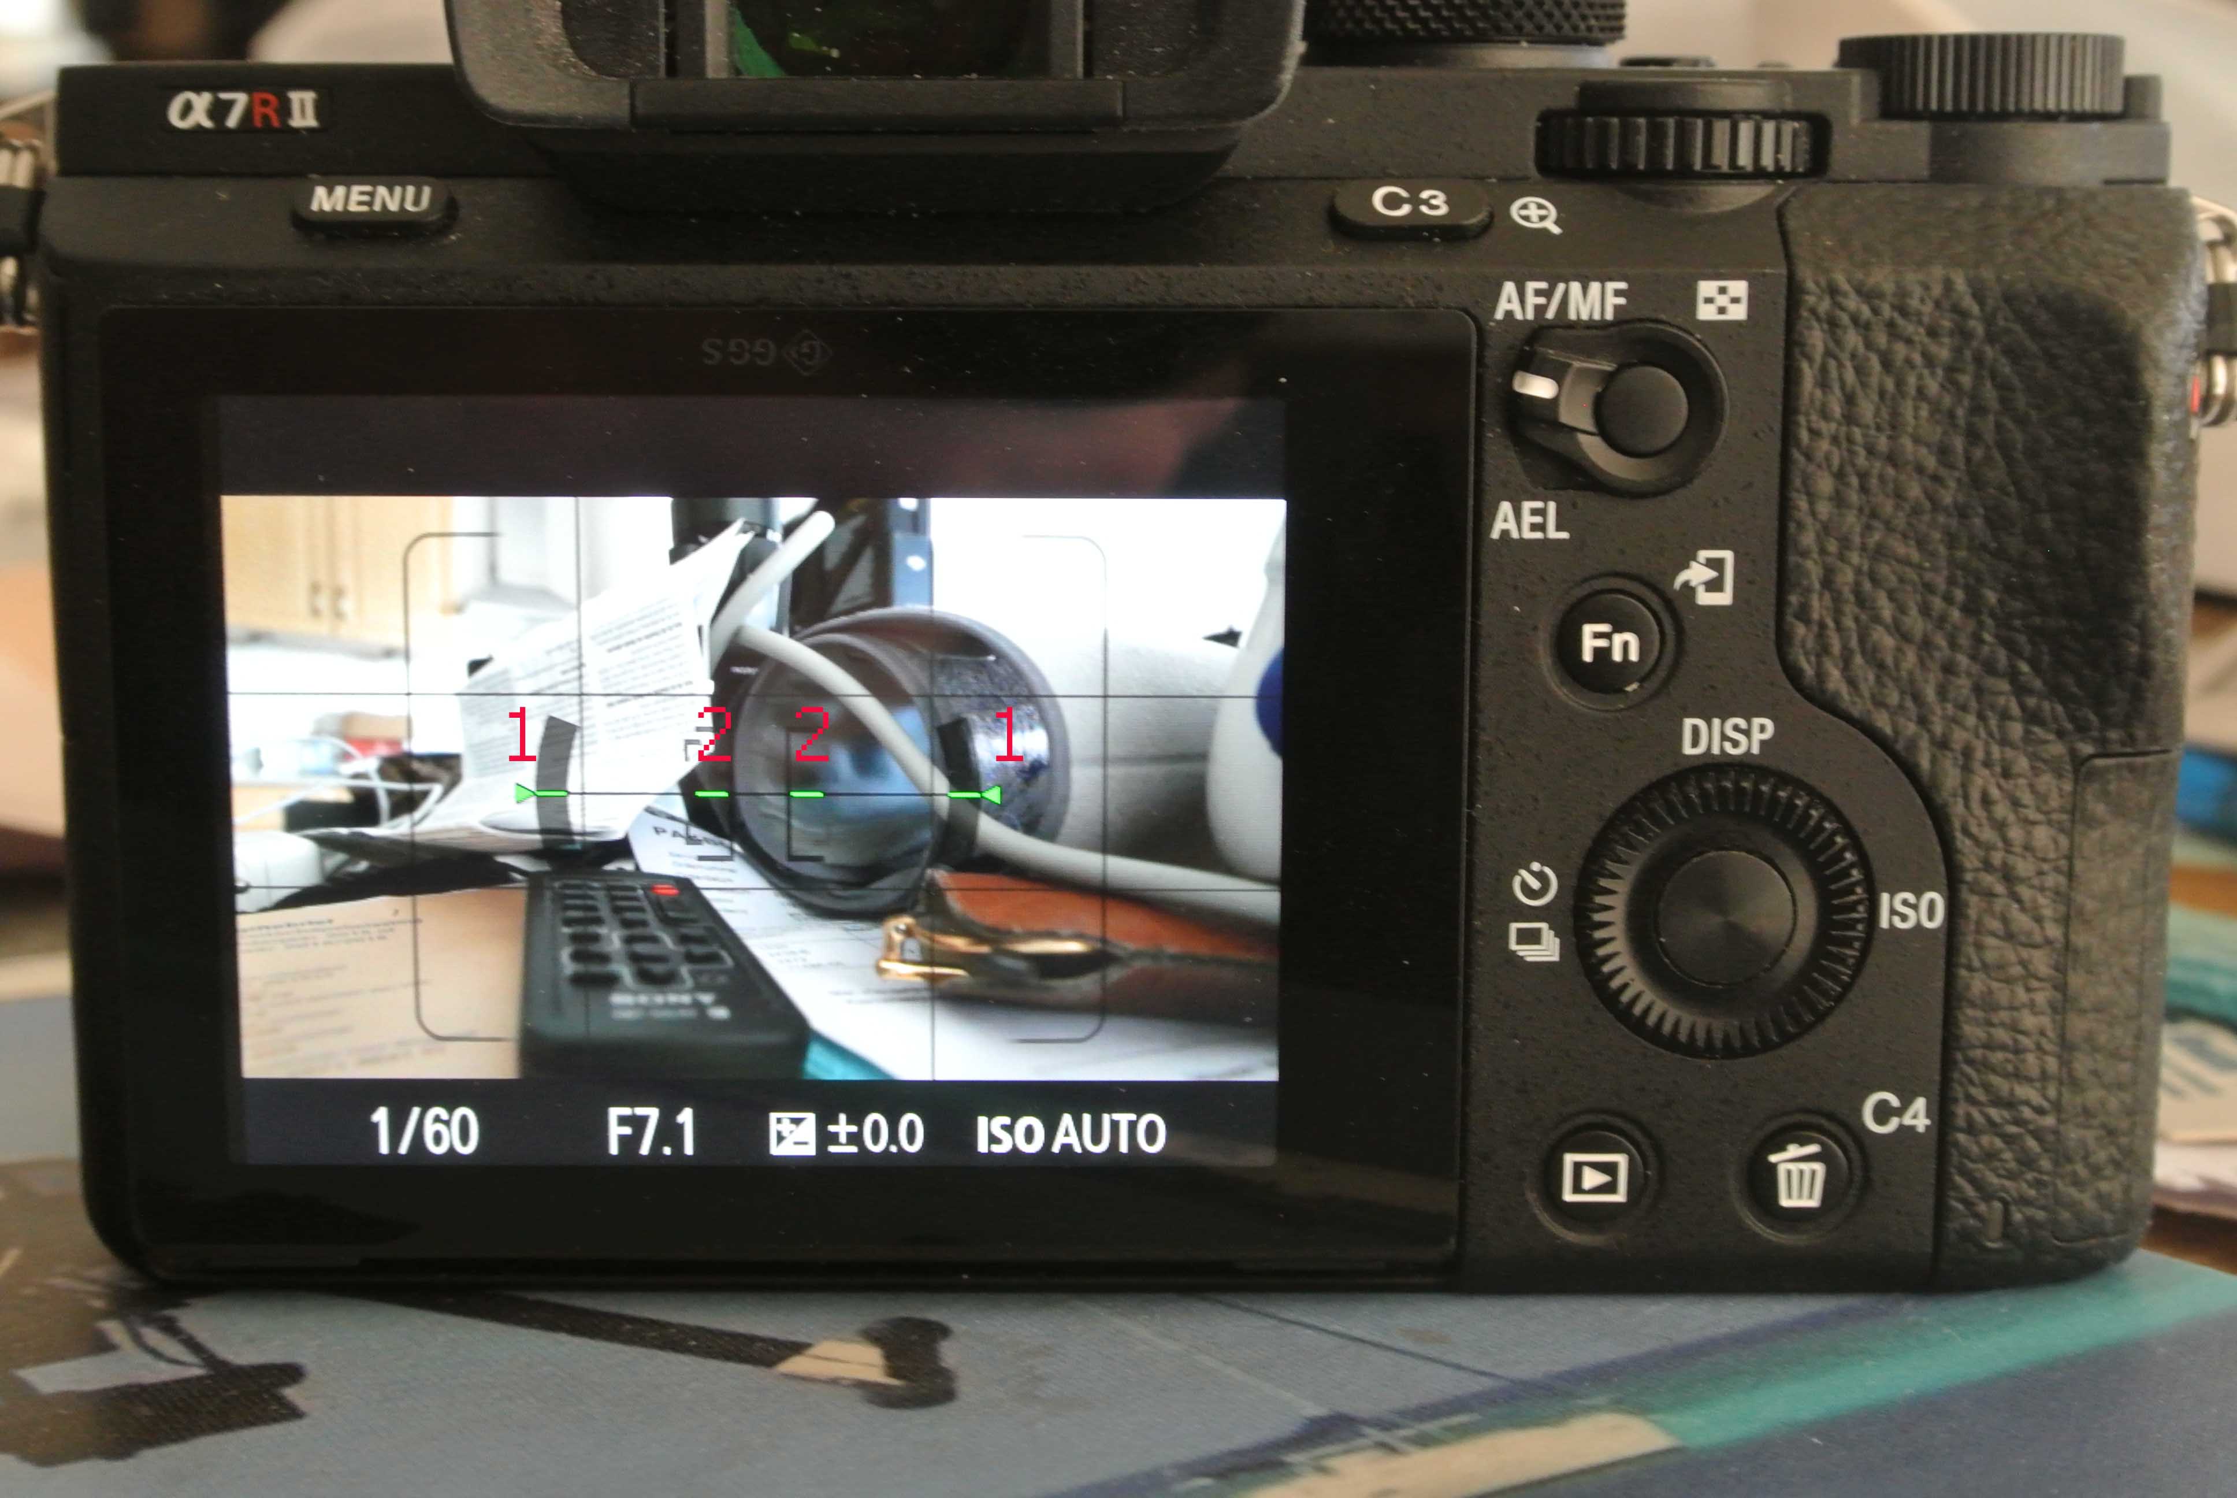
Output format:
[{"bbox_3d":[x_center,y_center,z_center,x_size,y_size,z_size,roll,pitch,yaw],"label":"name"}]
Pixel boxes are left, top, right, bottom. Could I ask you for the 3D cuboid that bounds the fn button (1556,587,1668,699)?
[{"bbox_3d":[0.029,-0.006,0.202,0.006,0.006,0.002,0,9,-1],"label":"fn button"}]

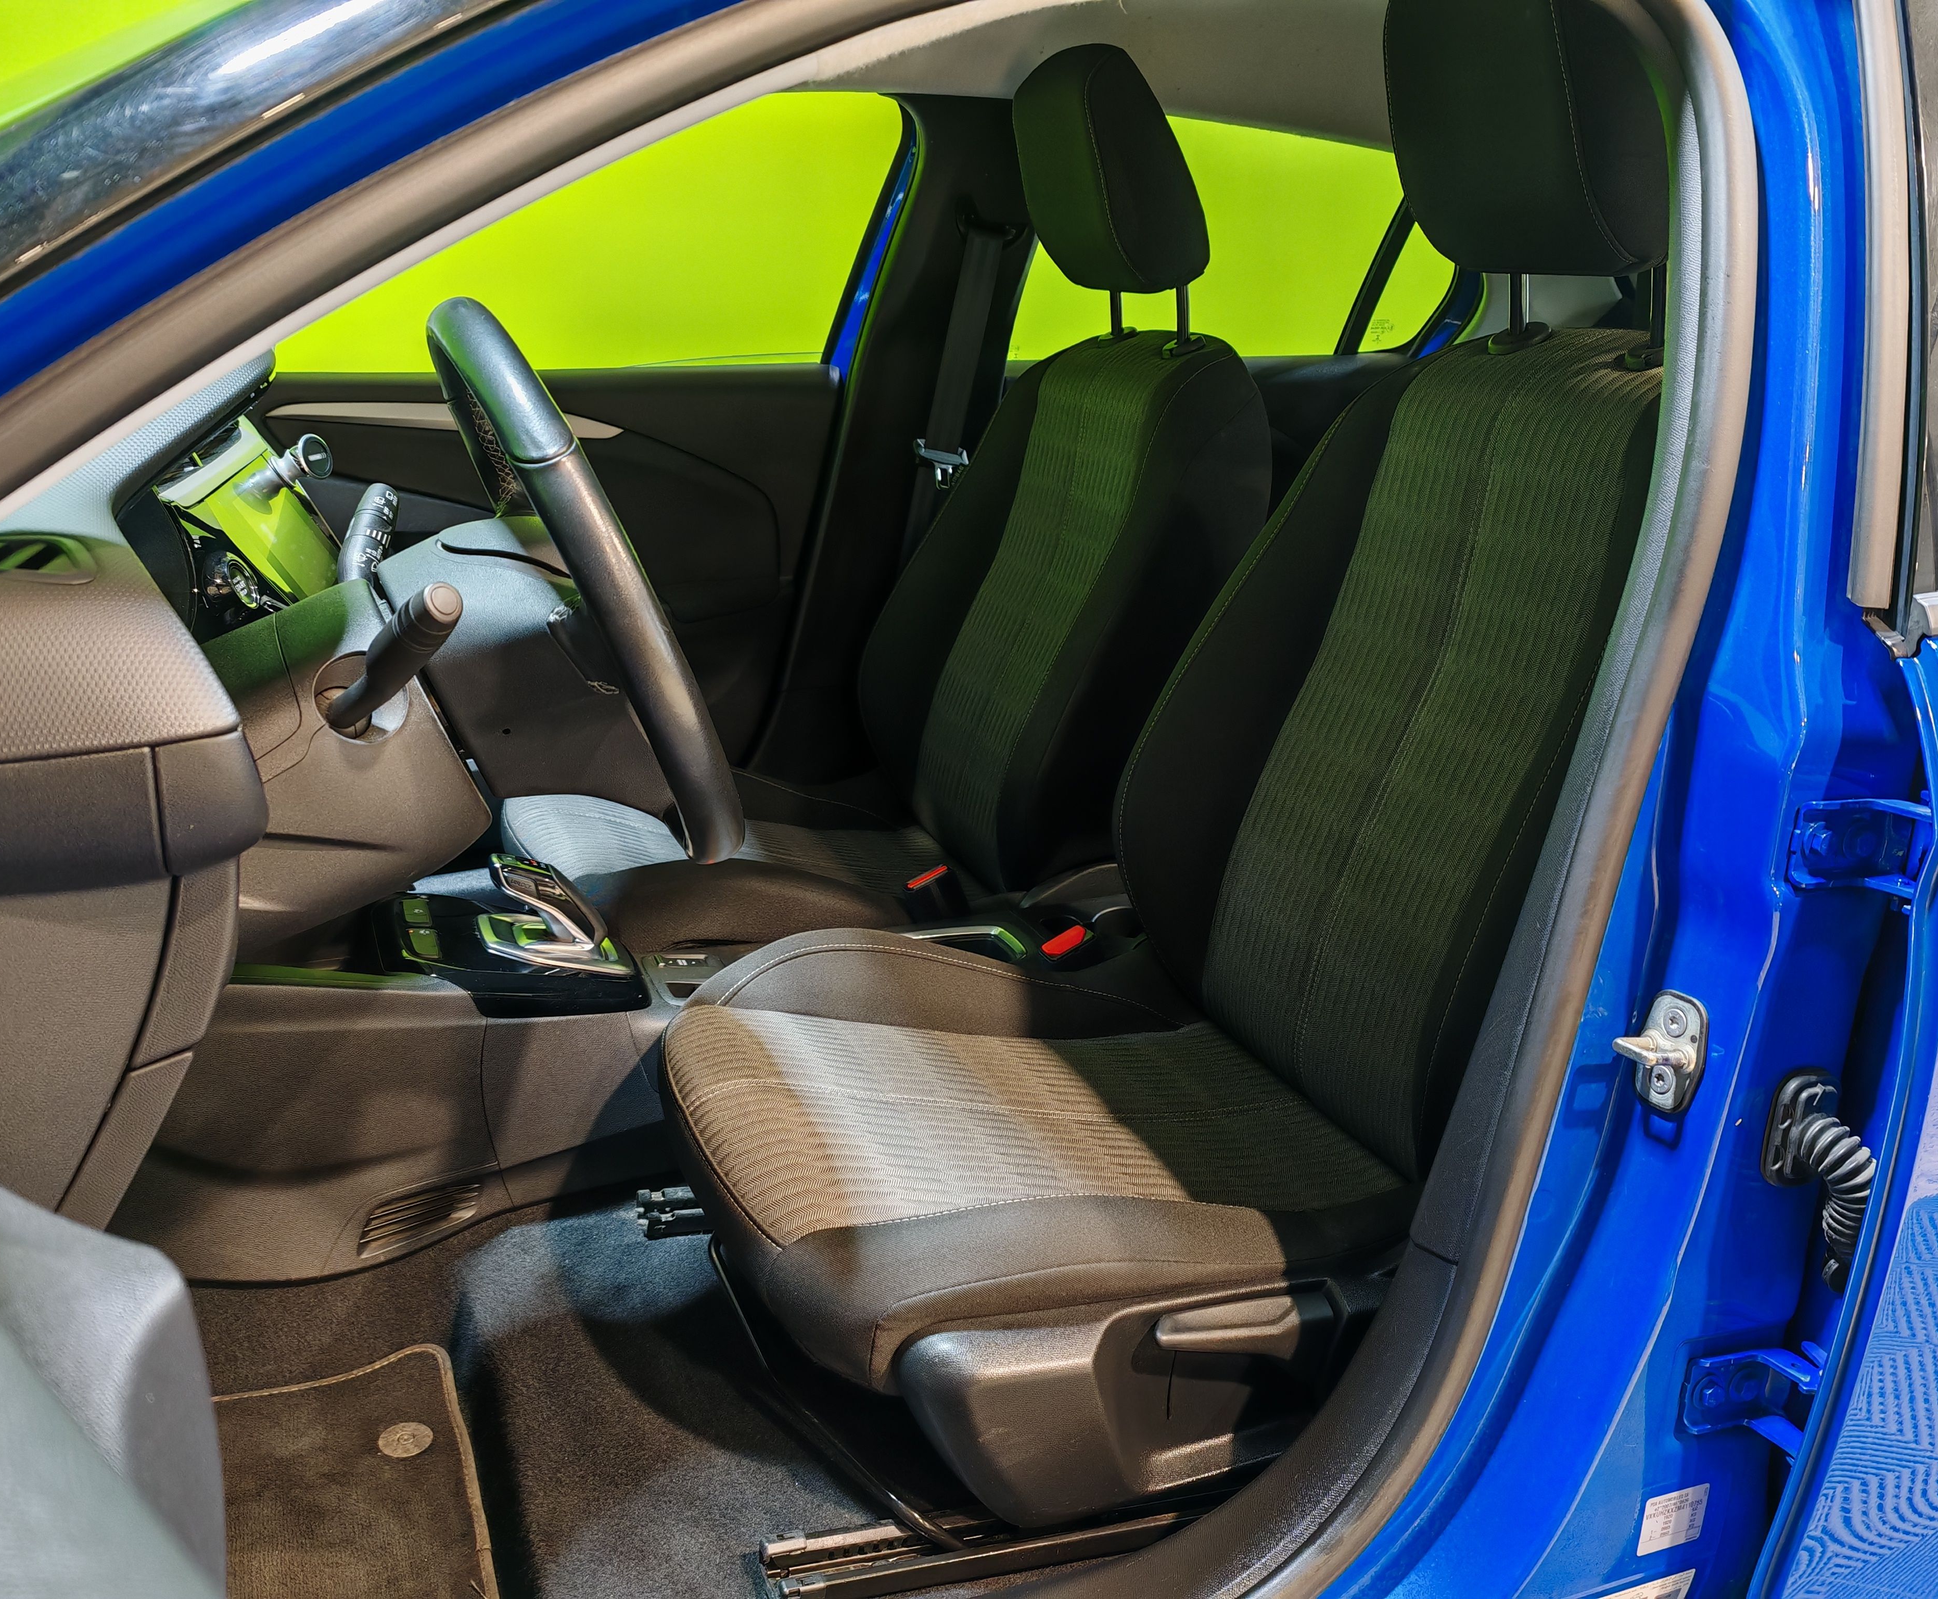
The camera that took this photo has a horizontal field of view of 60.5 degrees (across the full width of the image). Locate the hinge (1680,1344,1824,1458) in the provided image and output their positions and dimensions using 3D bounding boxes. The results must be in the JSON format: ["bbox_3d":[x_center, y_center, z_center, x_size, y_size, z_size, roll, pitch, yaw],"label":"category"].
[{"bbox_3d":[0.450,0.345,0.942,0.075,0.054,0.052,-5,19,-21],"label":"hinge"}]

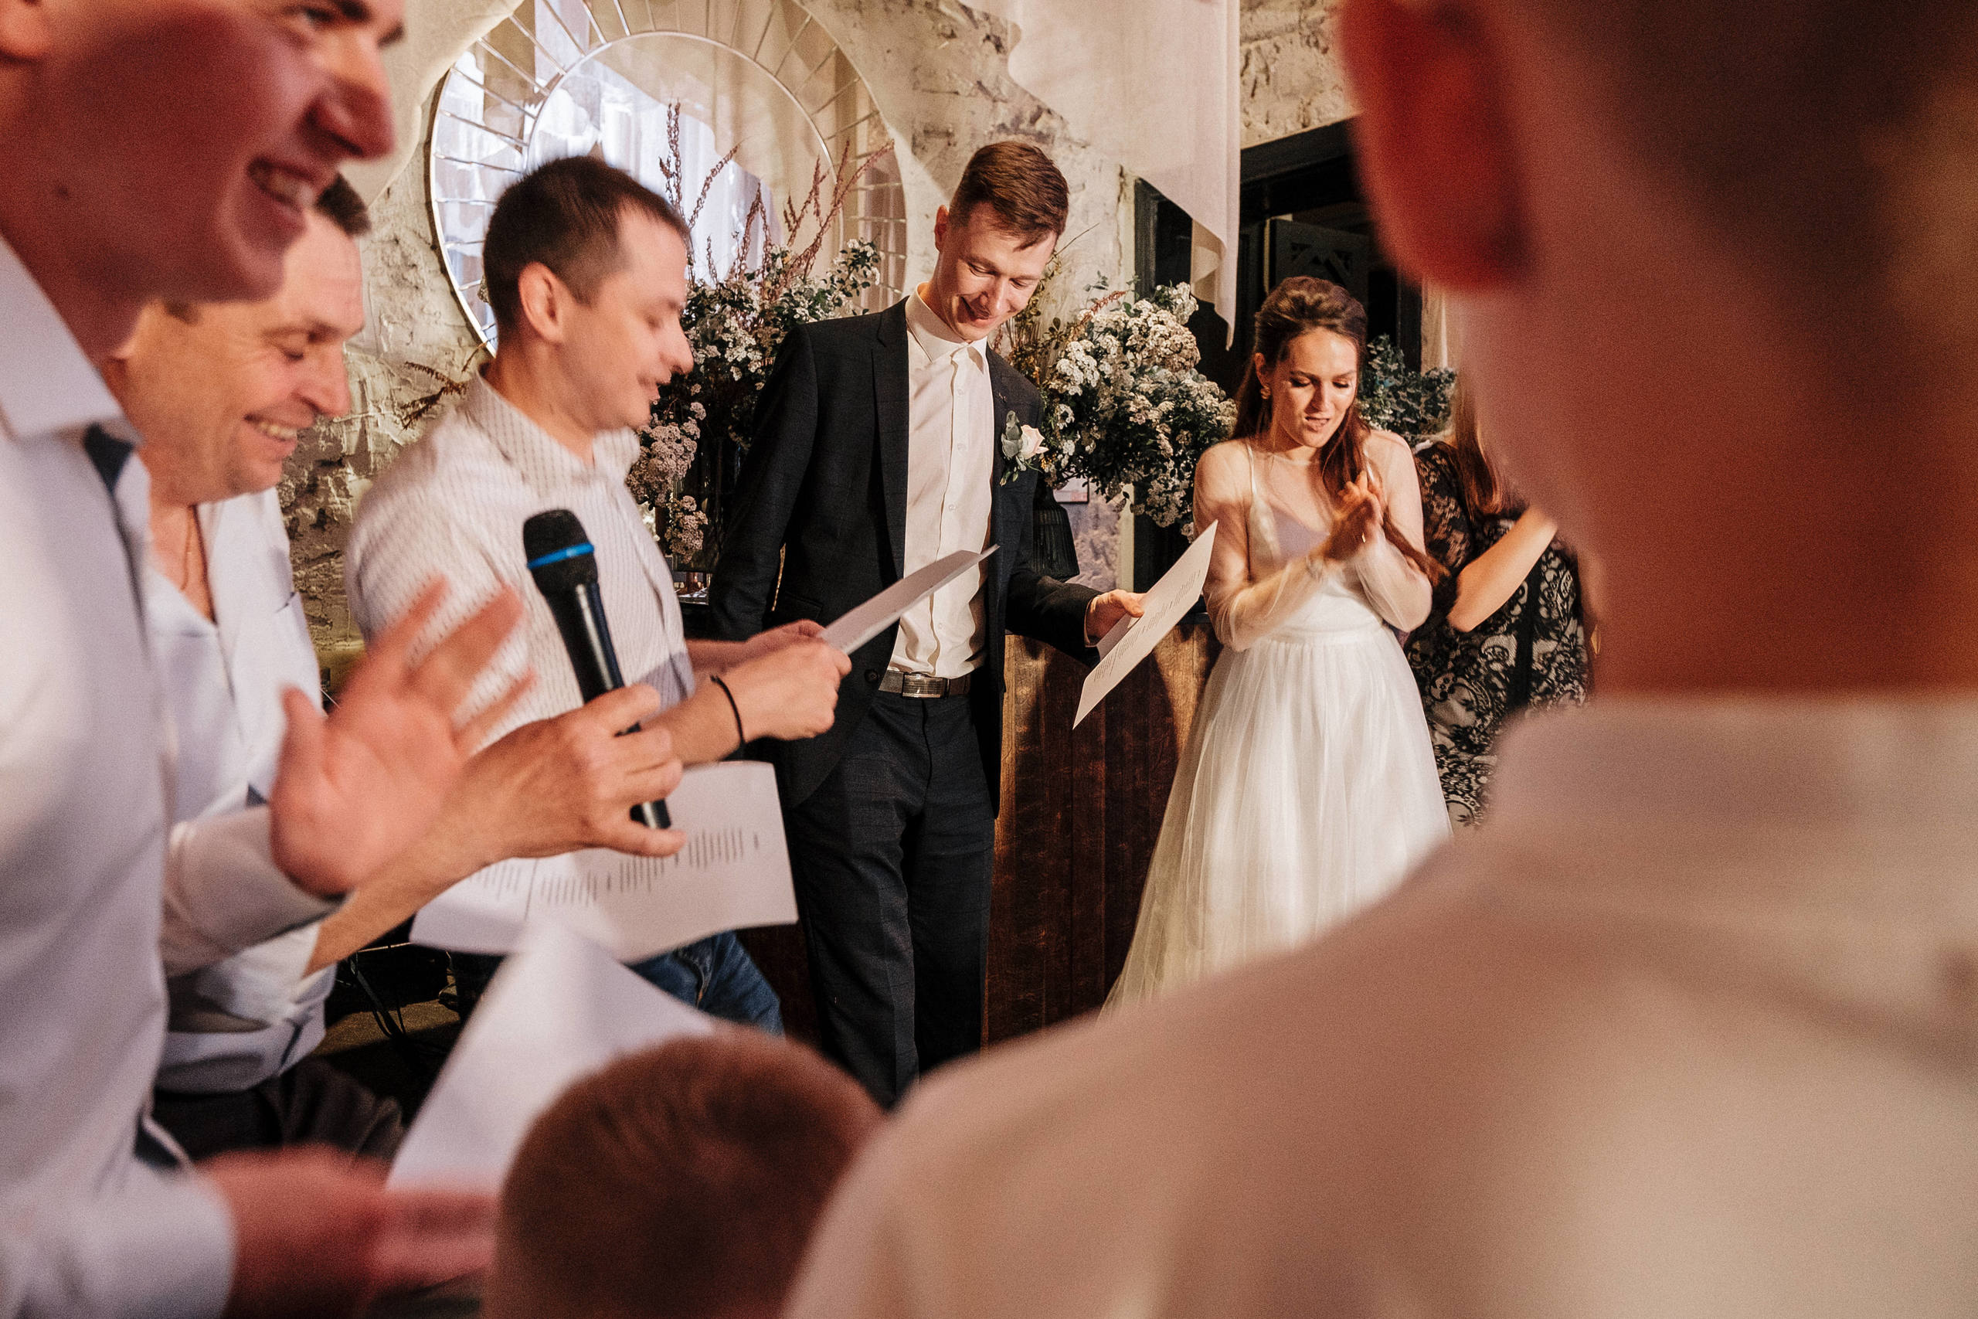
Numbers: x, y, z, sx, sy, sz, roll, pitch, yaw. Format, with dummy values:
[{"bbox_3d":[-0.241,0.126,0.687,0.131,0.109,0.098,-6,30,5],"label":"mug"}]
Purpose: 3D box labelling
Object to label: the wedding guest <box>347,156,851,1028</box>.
[{"bbox_3d":[-0.370,0.323,1.353,0.500,1.670,0.480,1,5,9],"label":"wedding guest"}]

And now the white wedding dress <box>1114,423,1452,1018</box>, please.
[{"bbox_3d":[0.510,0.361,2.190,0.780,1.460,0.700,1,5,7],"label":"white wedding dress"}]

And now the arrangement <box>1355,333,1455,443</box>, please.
[{"bbox_3d":[0.846,-0.549,2.750,0.360,0.360,0.320,0,5,0],"label":"arrangement"}]

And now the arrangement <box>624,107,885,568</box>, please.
[{"bbox_3d":[-0.426,-0.575,2.400,0.500,0.810,0.420,-4,6,-37],"label":"arrangement"}]

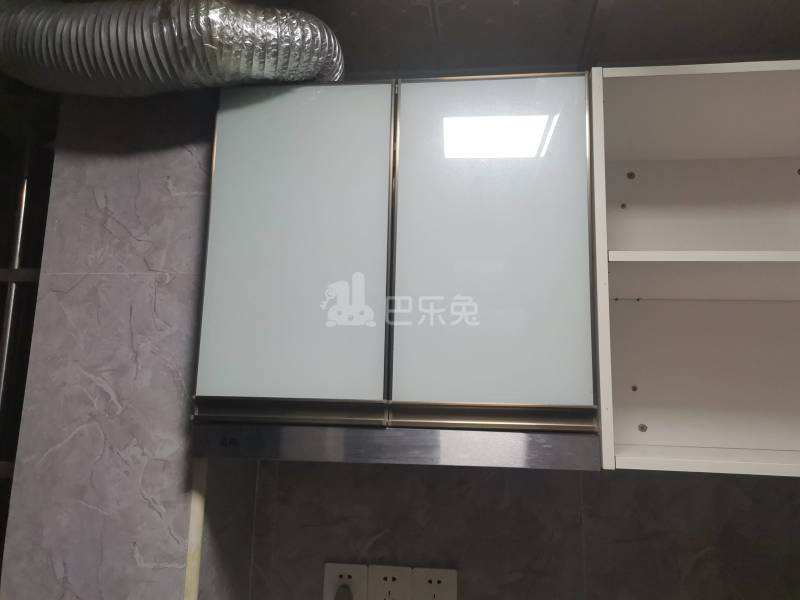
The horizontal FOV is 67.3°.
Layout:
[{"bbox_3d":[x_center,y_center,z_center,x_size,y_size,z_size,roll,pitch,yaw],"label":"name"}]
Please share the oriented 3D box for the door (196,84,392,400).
[{"bbox_3d":[-0.159,-0.102,0.954,0.293,0.510,0.021,0,-10,6],"label":"door"}]

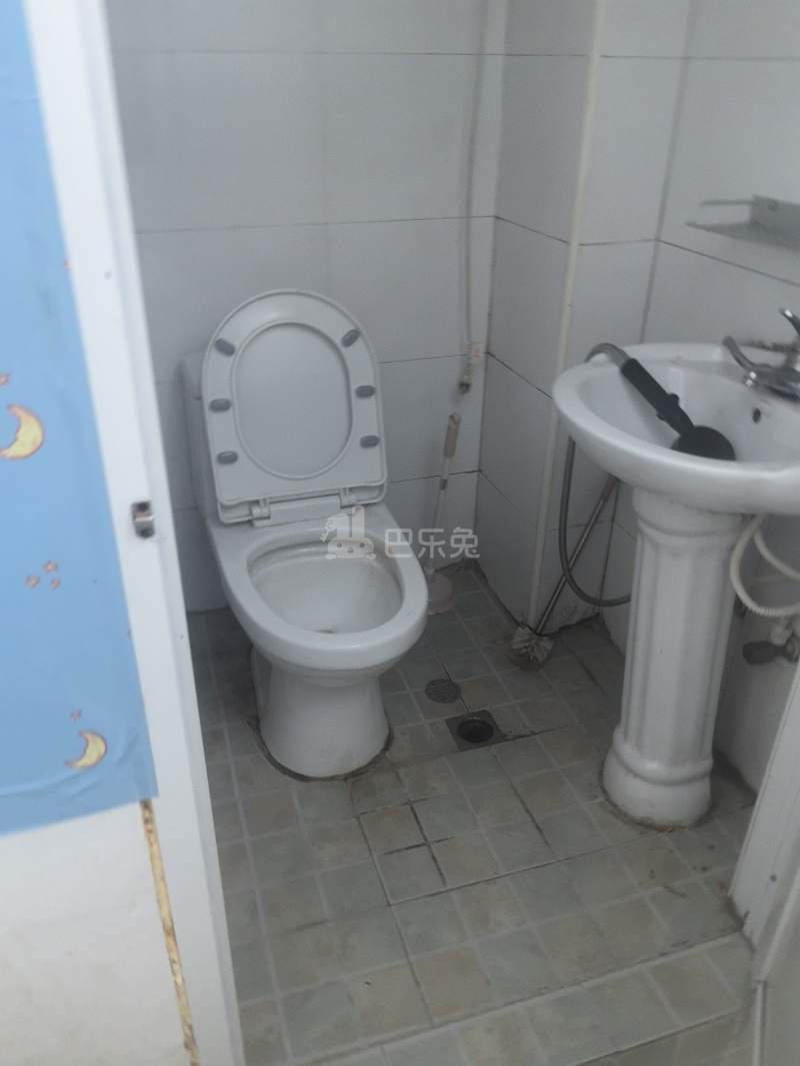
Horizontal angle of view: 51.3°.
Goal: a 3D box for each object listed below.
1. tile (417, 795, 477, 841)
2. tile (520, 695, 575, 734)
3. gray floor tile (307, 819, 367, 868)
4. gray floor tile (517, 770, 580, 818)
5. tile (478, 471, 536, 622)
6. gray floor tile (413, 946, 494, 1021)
[{"bbox_3d":[0.082,0.511,1.492,0.093,0.010,0.093,-8,30,-15],"label":"tile"},{"bbox_3d":[0.304,0.380,1.725,0.080,0.010,0.096,-8,30,-15],"label":"tile"},{"bbox_3d":[-0.107,0.539,1.442,0.093,0.010,0.093,-8,31,-15],"label":"gray floor tile"},{"bbox_3d":[0.271,0.485,1.542,0.093,0.010,0.093,-8,30,-15],"label":"gray floor tile"},{"bbox_3d":[0.271,0.039,2.099,0.010,0.278,0.361,-8,29,-16],"label":"tile"},{"bbox_3d":[0.077,0.664,1.224,0.092,0.010,0.092,-8,29,-15],"label":"gray floor tile"}]

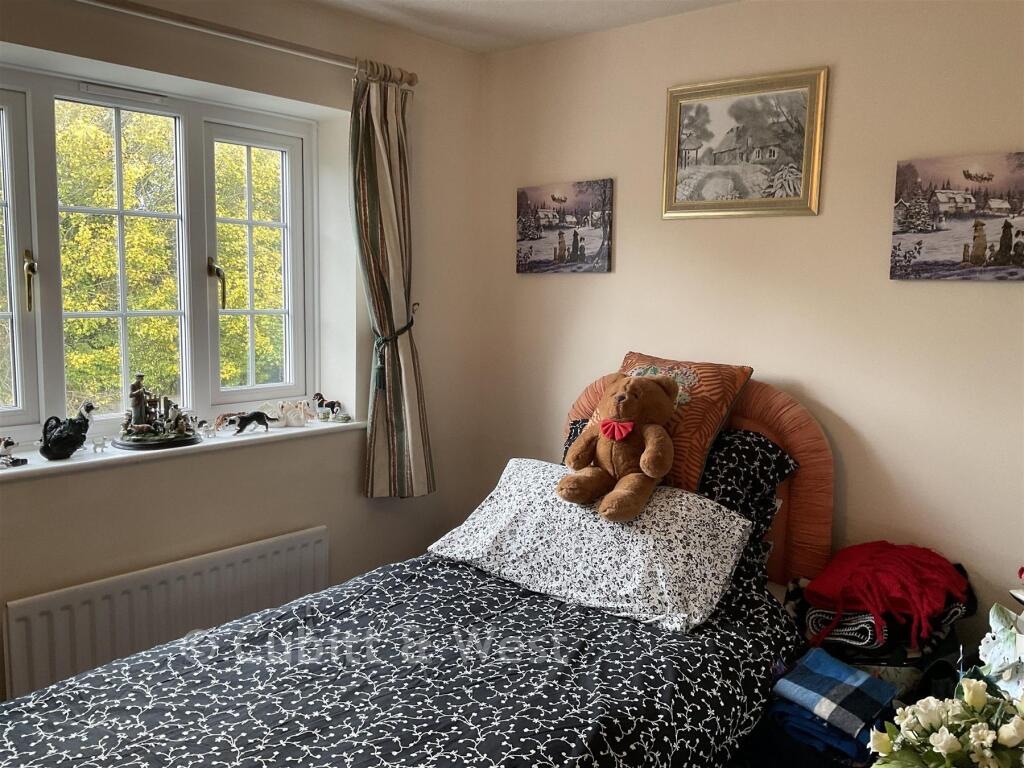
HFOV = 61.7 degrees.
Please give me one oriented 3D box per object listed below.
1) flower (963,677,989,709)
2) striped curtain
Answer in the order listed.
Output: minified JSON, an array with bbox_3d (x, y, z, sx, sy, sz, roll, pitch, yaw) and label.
[{"bbox_3d":[0.693,0.463,1.280,0.039,0.048,0.039,-6,9,44],"label":"flower"},{"bbox_3d":[-0.384,-0.297,2.821,0.125,1.350,0.330,7,9,42],"label":"striped curtain"}]

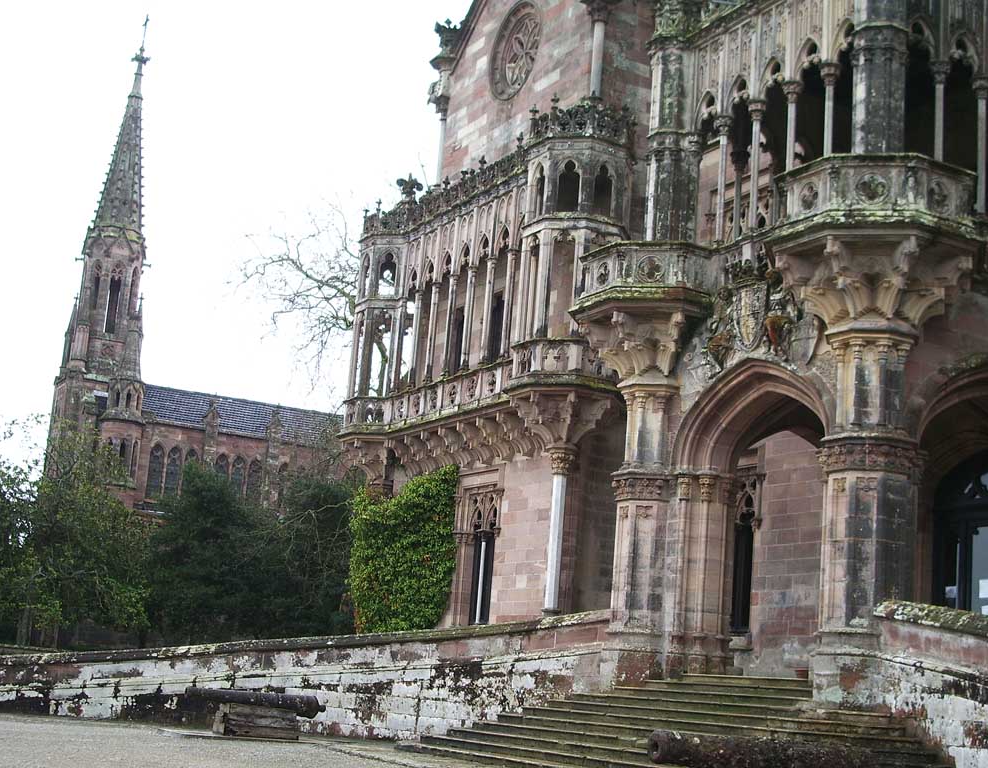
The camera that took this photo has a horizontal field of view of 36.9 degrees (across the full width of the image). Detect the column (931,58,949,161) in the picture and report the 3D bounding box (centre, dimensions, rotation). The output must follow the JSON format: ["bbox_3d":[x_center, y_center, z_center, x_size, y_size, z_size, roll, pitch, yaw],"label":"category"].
[{"bbox_3d":[7.176,-4.043,23.774,0.250,2.520,0.250,12,-14,-29],"label":"column"}]

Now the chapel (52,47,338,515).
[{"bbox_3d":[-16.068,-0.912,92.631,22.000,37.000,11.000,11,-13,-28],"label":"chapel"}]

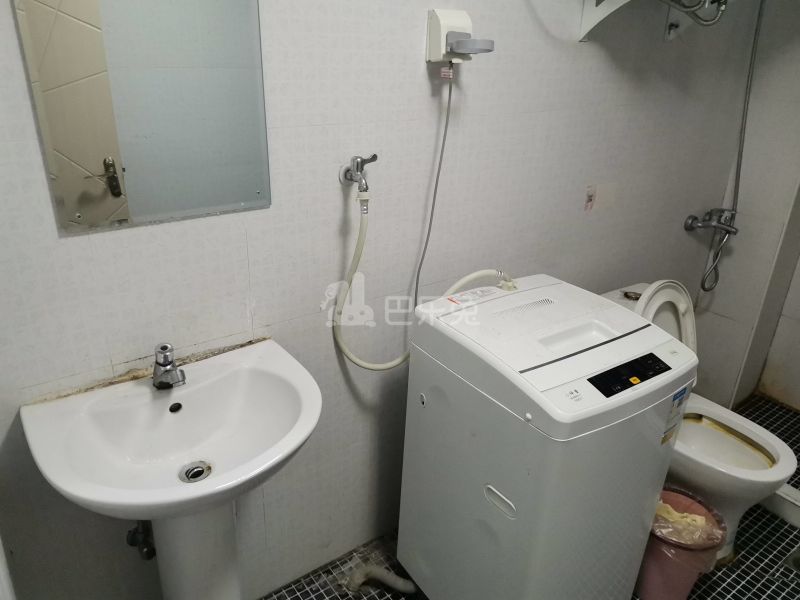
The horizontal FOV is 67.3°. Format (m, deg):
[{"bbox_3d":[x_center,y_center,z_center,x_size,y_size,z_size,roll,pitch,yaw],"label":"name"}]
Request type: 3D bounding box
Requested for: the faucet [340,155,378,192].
[{"bbox_3d":[-0.084,-0.282,1.327,0.052,0.094,0.118,-15,29,-34],"label":"faucet"}]

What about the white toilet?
[{"bbox_3d":[0.900,0.354,1.911,0.385,0.800,0.680,-15,29,-34],"label":"white toilet"}]

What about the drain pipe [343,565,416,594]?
[{"bbox_3d":[-0.043,0.799,1.728,0.205,0.065,0.085,6,24,9],"label":"drain pipe"}]

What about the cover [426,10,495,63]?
[{"bbox_3d":[0.144,-0.590,1.355,0.095,0.110,0.138,-15,29,-34],"label":"cover"}]

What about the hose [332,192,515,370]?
[{"bbox_3d":[0.080,-0.055,1.545,0.495,0.489,0.180,-15,29,-33],"label":"hose"}]

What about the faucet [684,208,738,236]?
[{"bbox_3d":[1.280,-0.312,2.412,0.215,0.105,0.160,-15,29,-34],"label":"faucet"}]

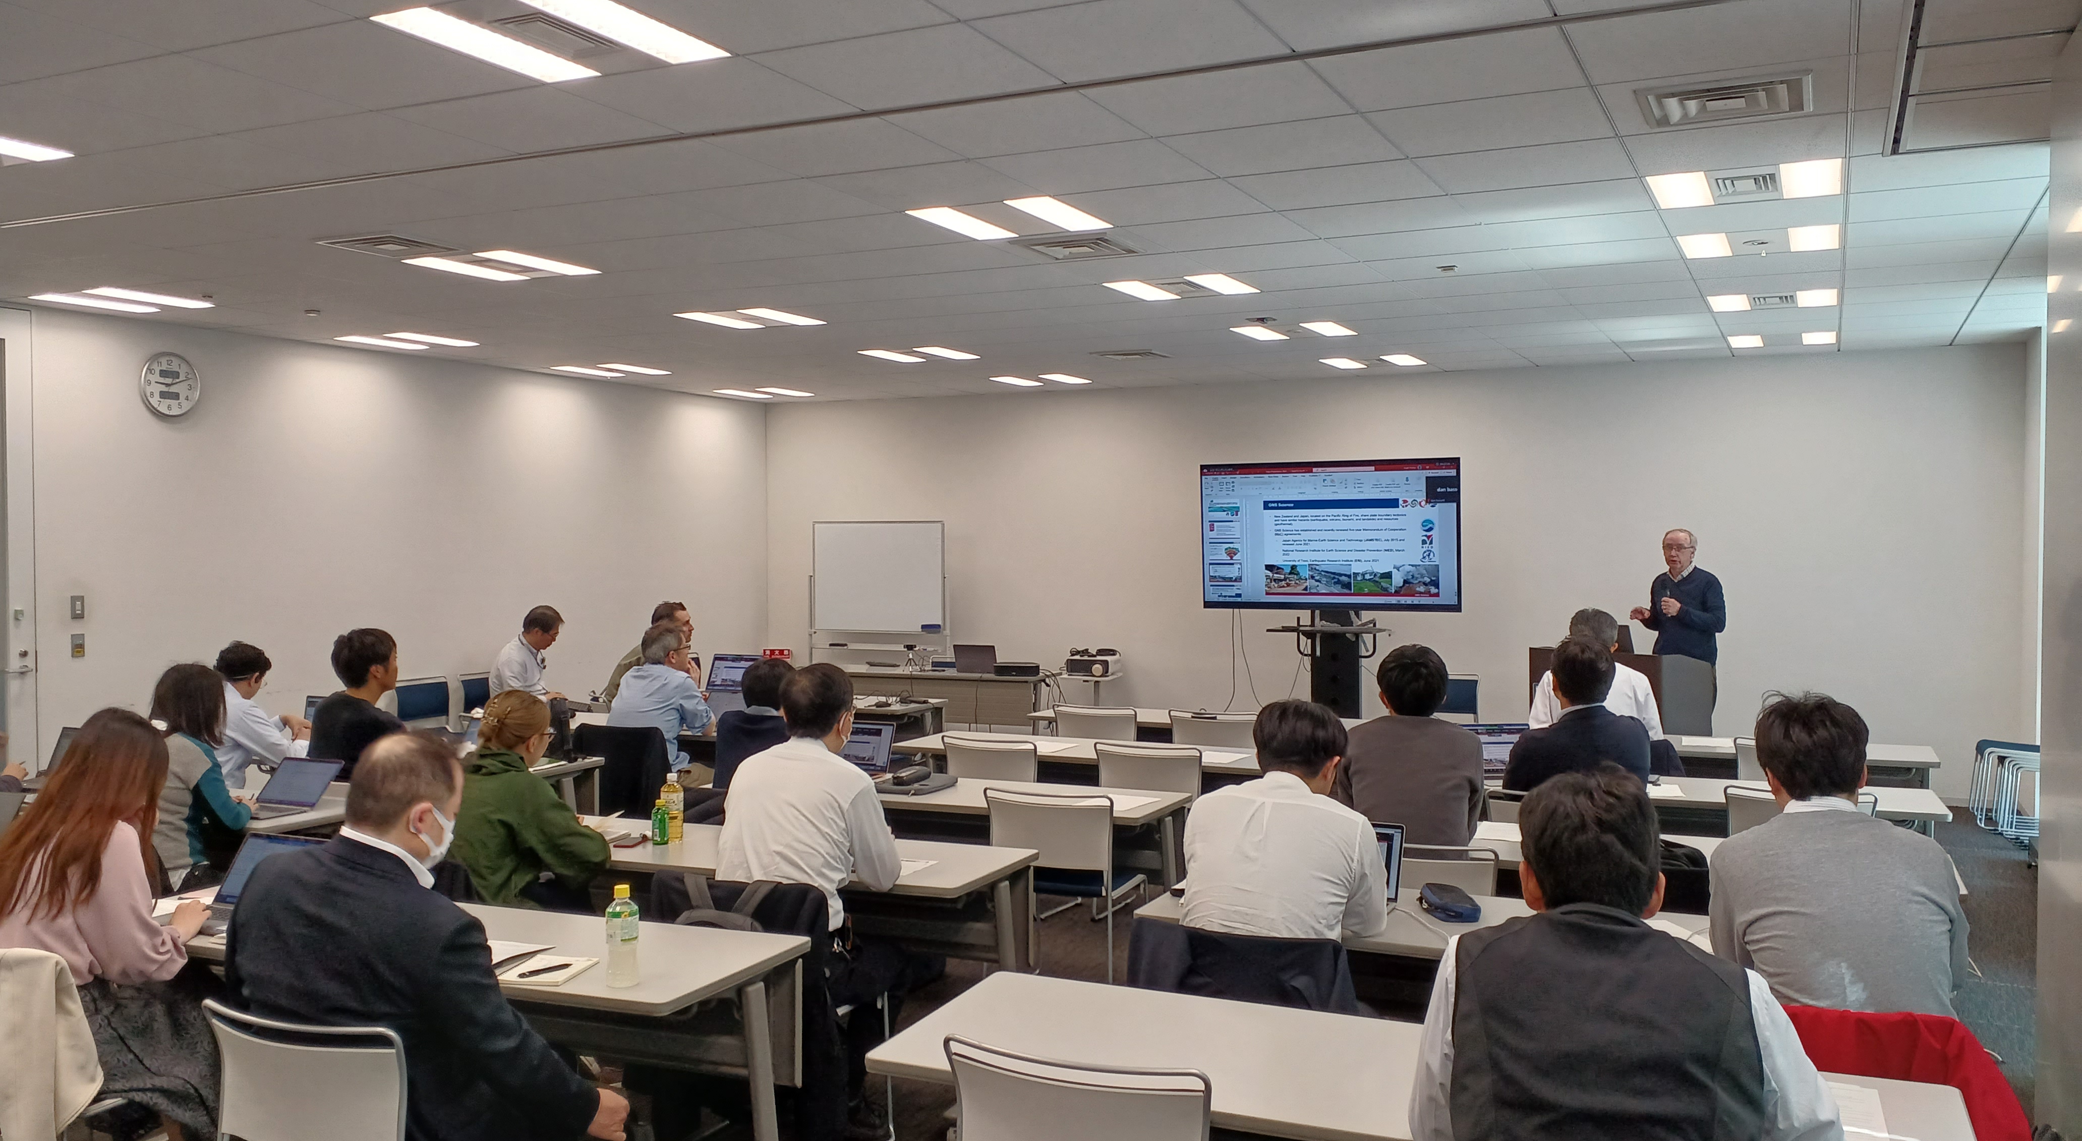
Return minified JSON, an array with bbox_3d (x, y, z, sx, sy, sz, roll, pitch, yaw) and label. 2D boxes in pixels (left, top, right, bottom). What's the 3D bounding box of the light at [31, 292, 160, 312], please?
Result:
[{"bbox_3d":[-4.747,-1.347,8.171,0.191,0.050,0.593,0,1,26],"label":"light"}]

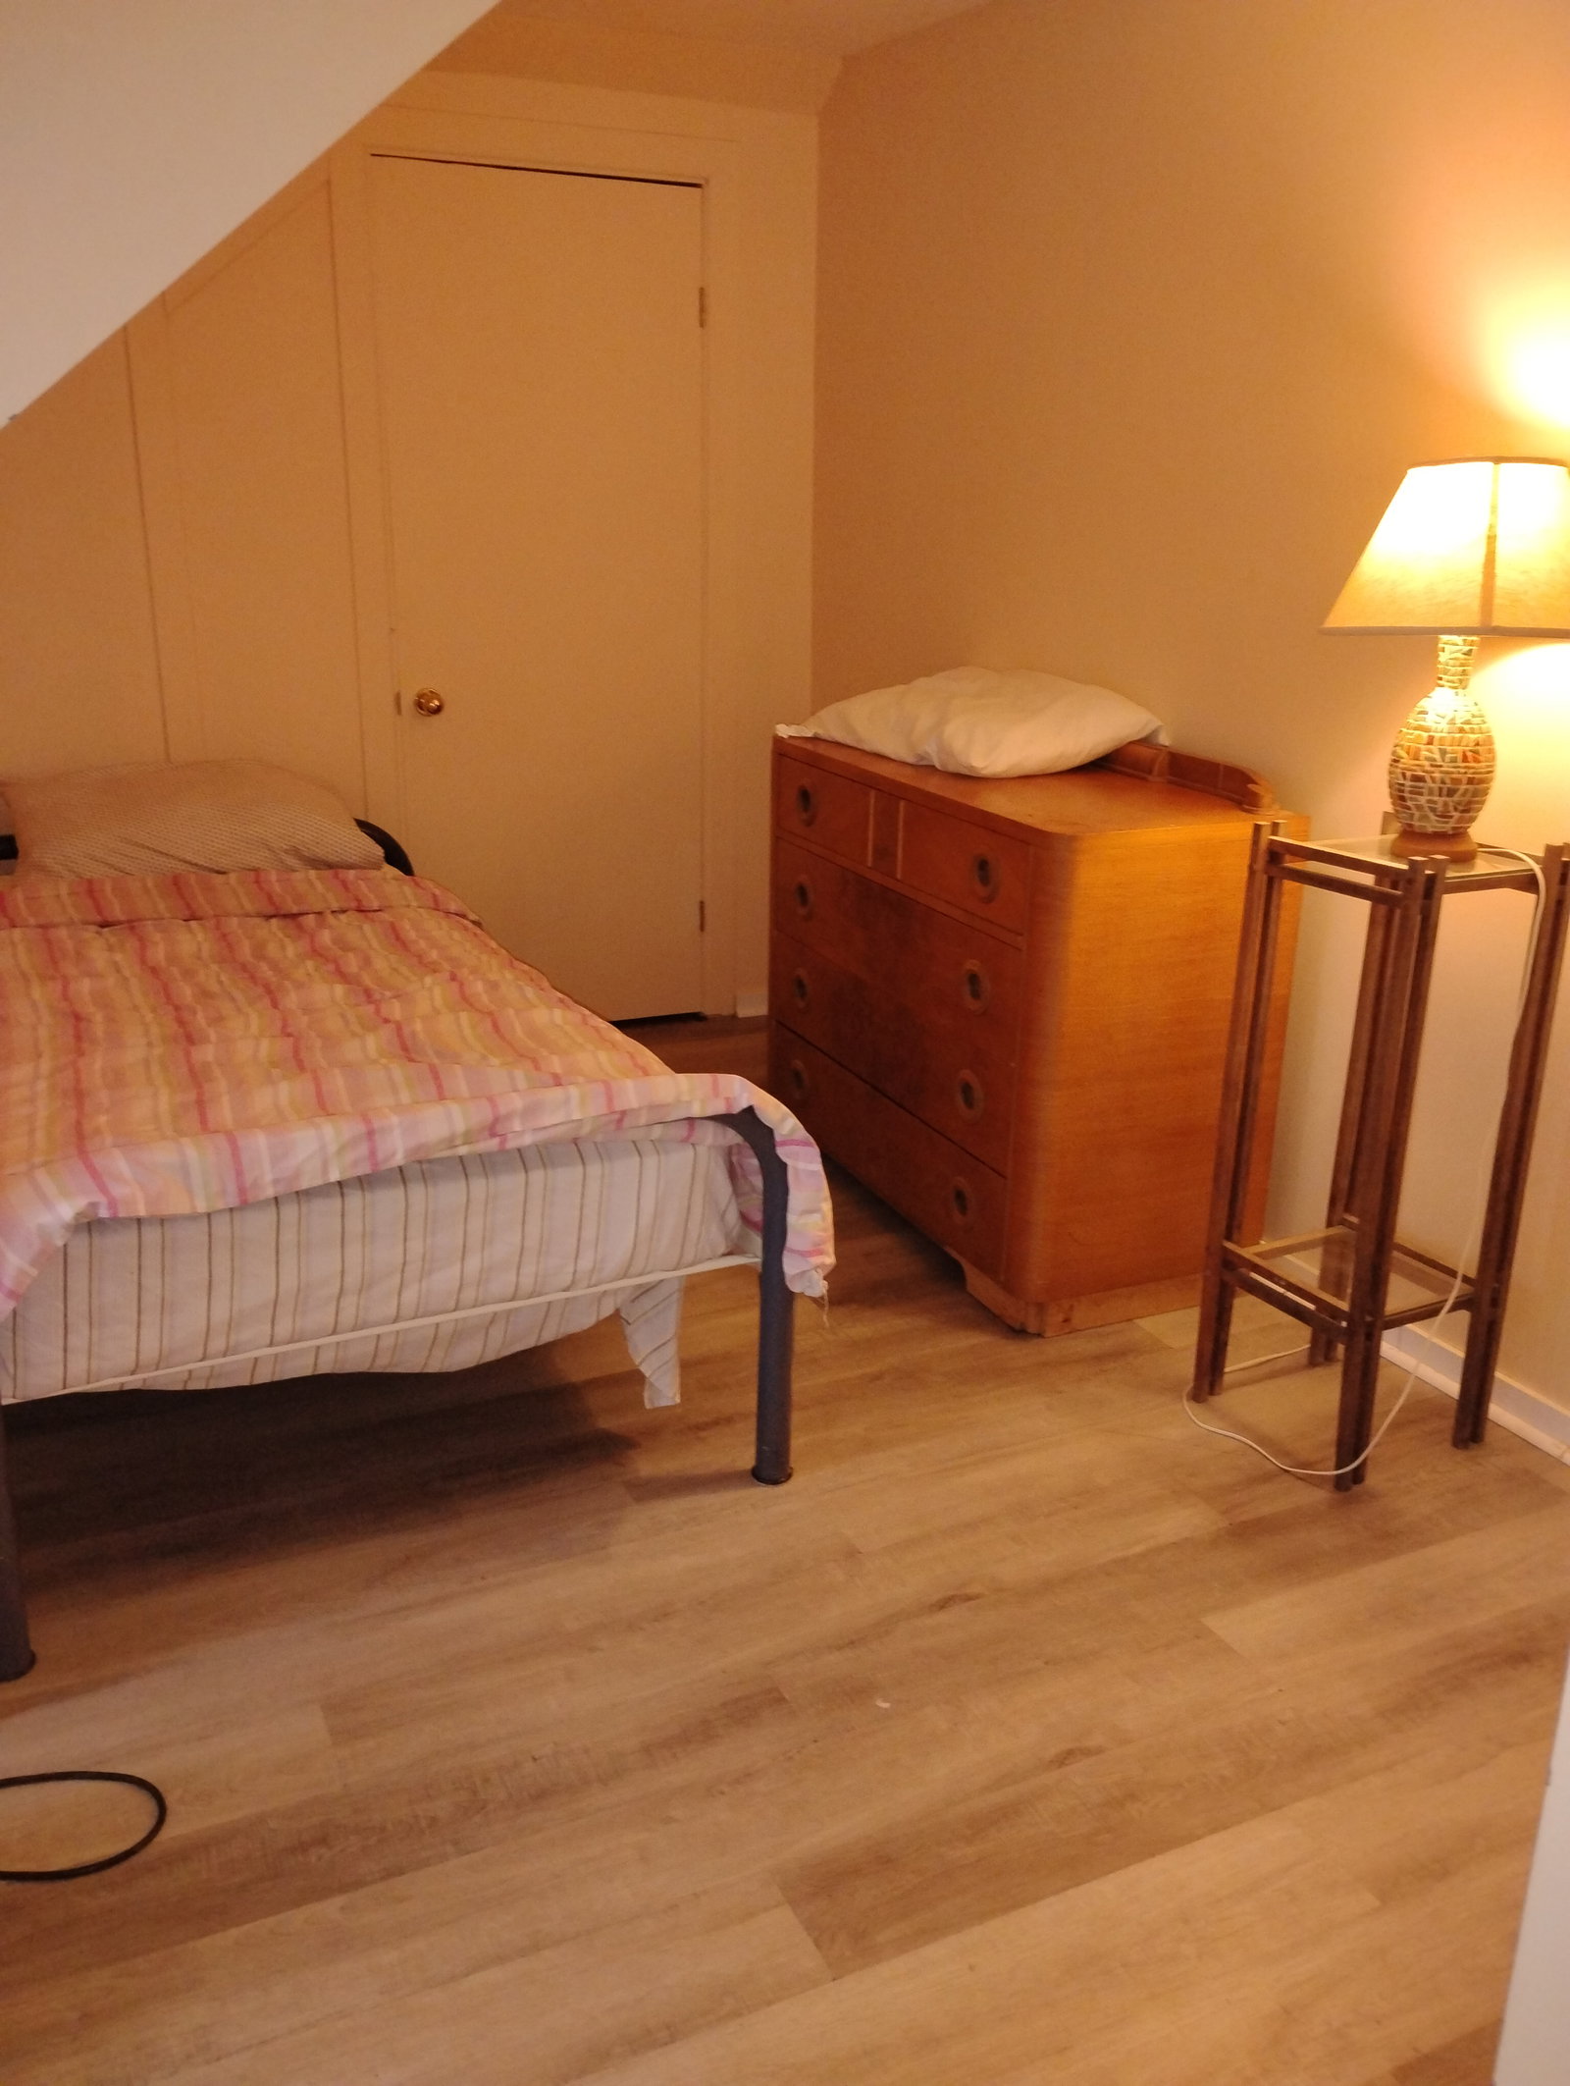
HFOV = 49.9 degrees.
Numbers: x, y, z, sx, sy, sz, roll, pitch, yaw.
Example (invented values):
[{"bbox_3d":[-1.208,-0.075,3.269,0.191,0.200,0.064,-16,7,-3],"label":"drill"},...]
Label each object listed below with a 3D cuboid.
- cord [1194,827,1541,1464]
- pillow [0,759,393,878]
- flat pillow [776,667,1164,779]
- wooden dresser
[{"bbox_3d":[0.824,0.155,2.464,0.370,0.905,0.410,-7,19,-23],"label":"cord"},{"bbox_3d":[-1.233,-0.459,3.577,0.710,0.240,0.430,-7,19,-23],"label":"pillow"},{"bbox_3d":[0.386,-0.652,3.370,0.450,0.170,0.710,-6,19,-22],"label":"flat pillow"},{"bbox_3d":[0.407,-0.133,3.320,0.480,0.920,1.190,-6,19,-22],"label":"wooden dresser"}]

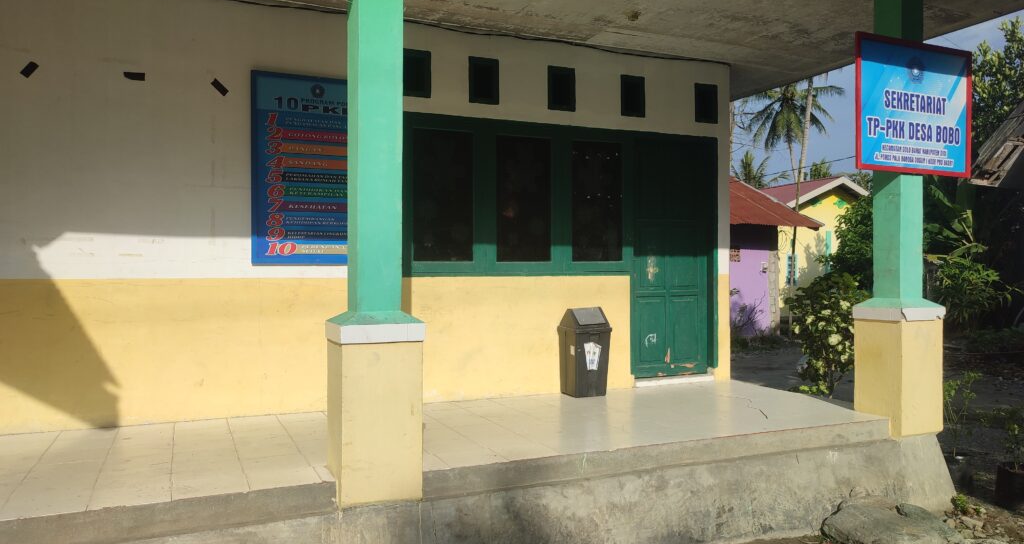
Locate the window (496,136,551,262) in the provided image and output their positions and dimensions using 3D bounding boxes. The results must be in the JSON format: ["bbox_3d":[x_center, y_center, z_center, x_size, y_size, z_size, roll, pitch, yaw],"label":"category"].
[{"bbox_3d":[0.097,-0.557,5.738,0.465,0.970,0.060,0,0,-24],"label":"window"}]

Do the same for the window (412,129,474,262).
[{"bbox_3d":[-0.504,-0.557,5.479,0.466,0.972,0.060,0,0,-24],"label":"window"}]

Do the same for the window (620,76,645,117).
[{"bbox_3d":[1.005,-1.455,6.151,0.234,0.338,0.100,0,0,-24],"label":"window"}]

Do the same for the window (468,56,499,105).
[{"bbox_3d":[-0.220,-1.446,5.622,0.242,0.344,0.100,0,0,-24],"label":"window"}]

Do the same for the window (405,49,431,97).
[{"bbox_3d":[-0.715,-1.446,5.409,0.241,0.343,0.100,0,0,-24],"label":"window"}]

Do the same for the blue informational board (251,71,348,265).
[{"bbox_3d":[-1.319,-0.693,5.085,0.883,1.298,0.035,0,0,-24],"label":"blue informational board"}]

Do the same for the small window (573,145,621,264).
[{"bbox_3d":[0.700,-0.557,5.998,0.466,0.968,0.060,0,0,-24],"label":"small window"}]

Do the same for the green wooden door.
[{"bbox_3d":[1.391,-0.126,6.307,0.873,1.998,0.070,0,0,-24],"label":"green wooden door"}]

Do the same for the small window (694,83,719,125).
[{"bbox_3d":[1.697,-1.464,6.449,0.244,0.338,0.100,0,0,-24],"label":"small window"}]

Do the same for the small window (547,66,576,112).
[{"bbox_3d":[0.390,-1.451,5.886,0.241,0.342,0.100,0,0,-24],"label":"small window"}]

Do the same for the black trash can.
[{"bbox_3d":[0.572,0.623,5.778,0.314,0.675,0.299,0,0,-24],"label":"black trash can"}]

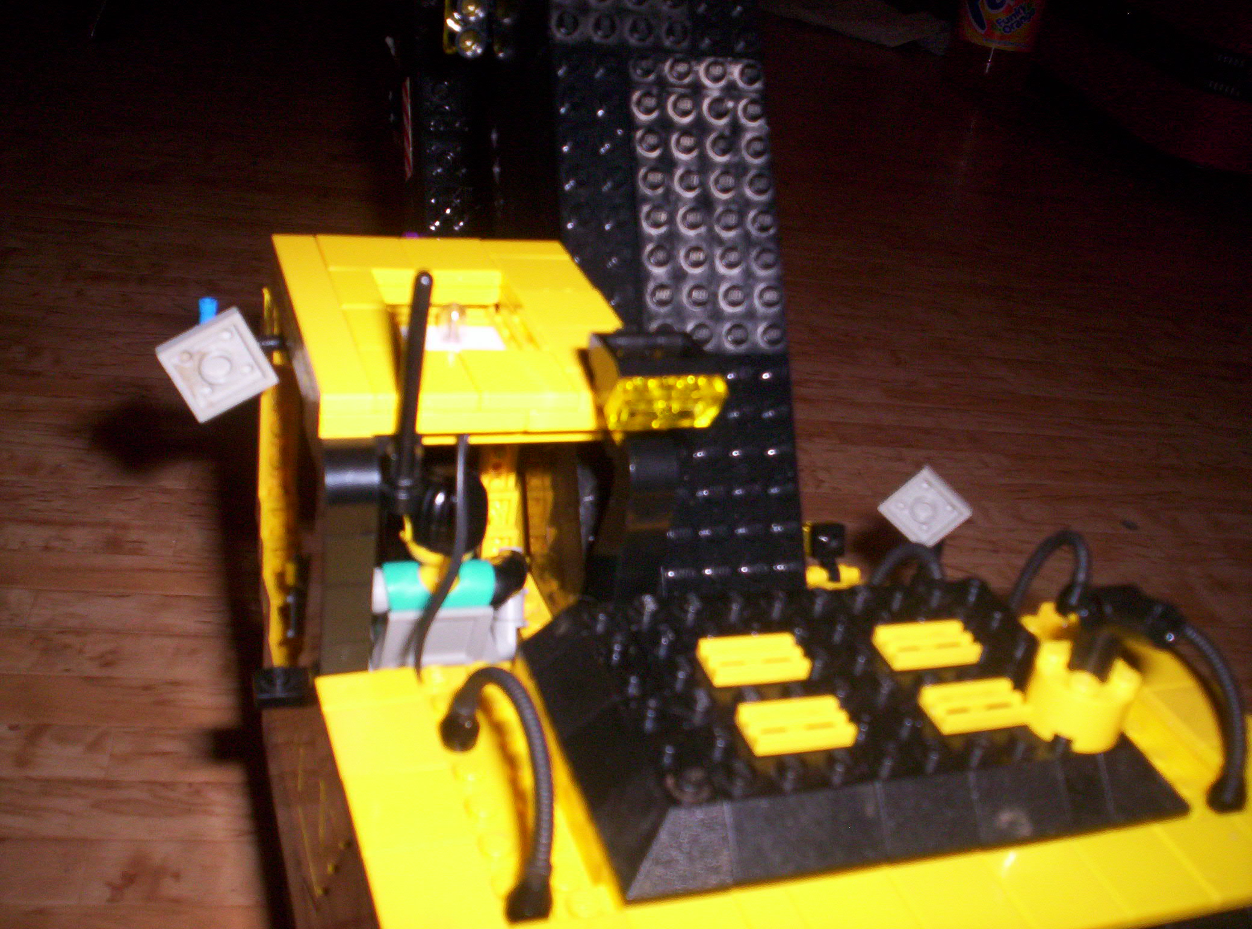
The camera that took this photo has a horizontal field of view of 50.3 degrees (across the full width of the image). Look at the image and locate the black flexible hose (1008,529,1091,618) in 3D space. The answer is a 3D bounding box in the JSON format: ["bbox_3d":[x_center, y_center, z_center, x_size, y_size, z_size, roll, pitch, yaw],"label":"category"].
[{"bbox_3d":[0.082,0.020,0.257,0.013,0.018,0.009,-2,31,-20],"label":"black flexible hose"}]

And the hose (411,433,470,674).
[{"bbox_3d":[-0.028,0.015,0.207,0.008,0.043,0.006,-2,31,-20],"label":"hose"}]

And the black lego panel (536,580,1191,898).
[{"bbox_3d":[0.037,0.039,0.215,0.096,0.011,0.056,-2,31,-20],"label":"black lego panel"}]

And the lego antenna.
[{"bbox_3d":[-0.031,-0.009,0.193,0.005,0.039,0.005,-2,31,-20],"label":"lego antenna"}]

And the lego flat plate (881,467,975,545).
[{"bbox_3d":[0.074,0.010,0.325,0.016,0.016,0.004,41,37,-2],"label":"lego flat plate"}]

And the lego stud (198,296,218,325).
[{"bbox_3d":[-0.077,-0.029,0.246,0.004,0.006,0.004,-2,31,-20],"label":"lego stud"}]

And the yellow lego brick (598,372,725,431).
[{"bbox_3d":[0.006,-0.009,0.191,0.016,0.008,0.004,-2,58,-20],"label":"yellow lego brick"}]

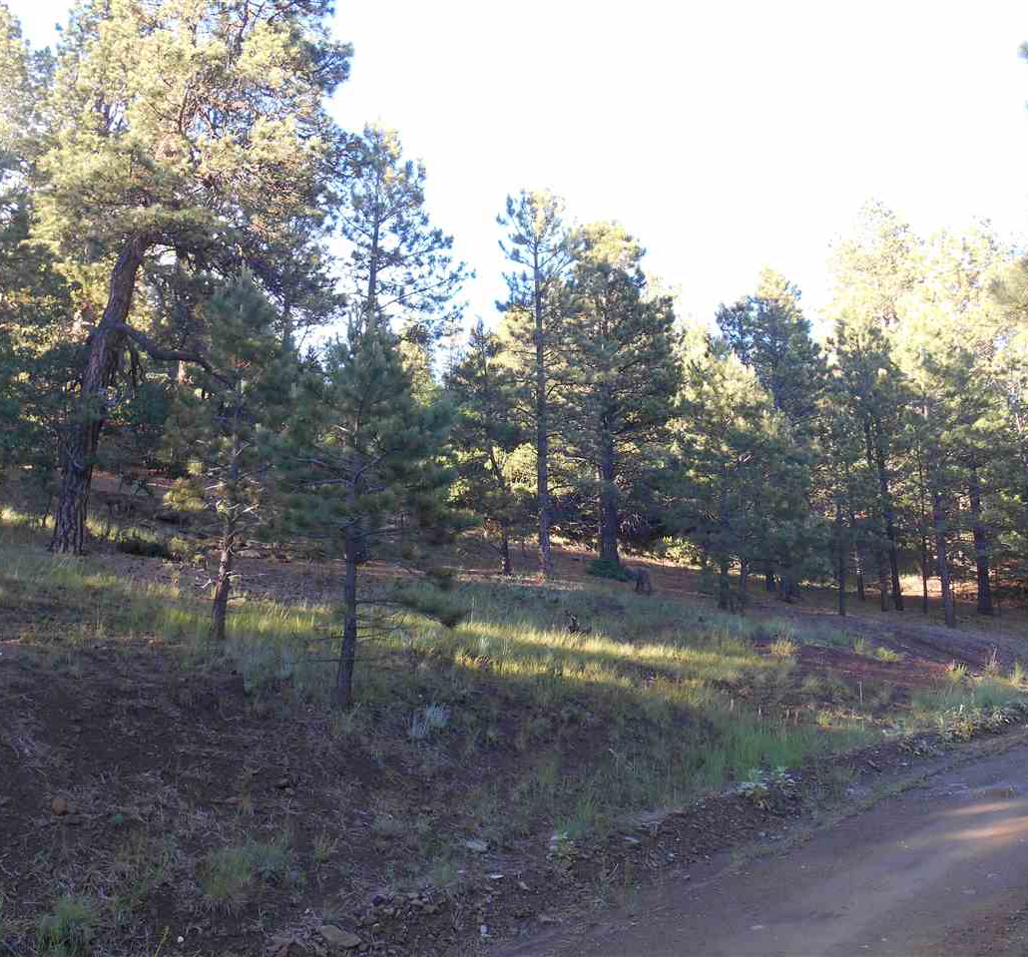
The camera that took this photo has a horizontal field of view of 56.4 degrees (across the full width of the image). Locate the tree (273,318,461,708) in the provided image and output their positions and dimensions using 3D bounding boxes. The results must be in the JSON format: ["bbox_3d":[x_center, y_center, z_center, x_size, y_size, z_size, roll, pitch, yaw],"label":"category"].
[{"bbox_3d":[-1.903,0.358,12.396,2.348,5.065,2.348,0,-9,0],"label":"tree"}]

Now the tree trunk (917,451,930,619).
[{"bbox_3d":[13.417,1.829,31.410,0.196,5.246,0.196,0,-9,0],"label":"tree trunk"}]

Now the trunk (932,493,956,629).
[{"bbox_3d":[12.006,2.209,26.801,0.363,3.846,0.363,0,-9,0],"label":"trunk"}]

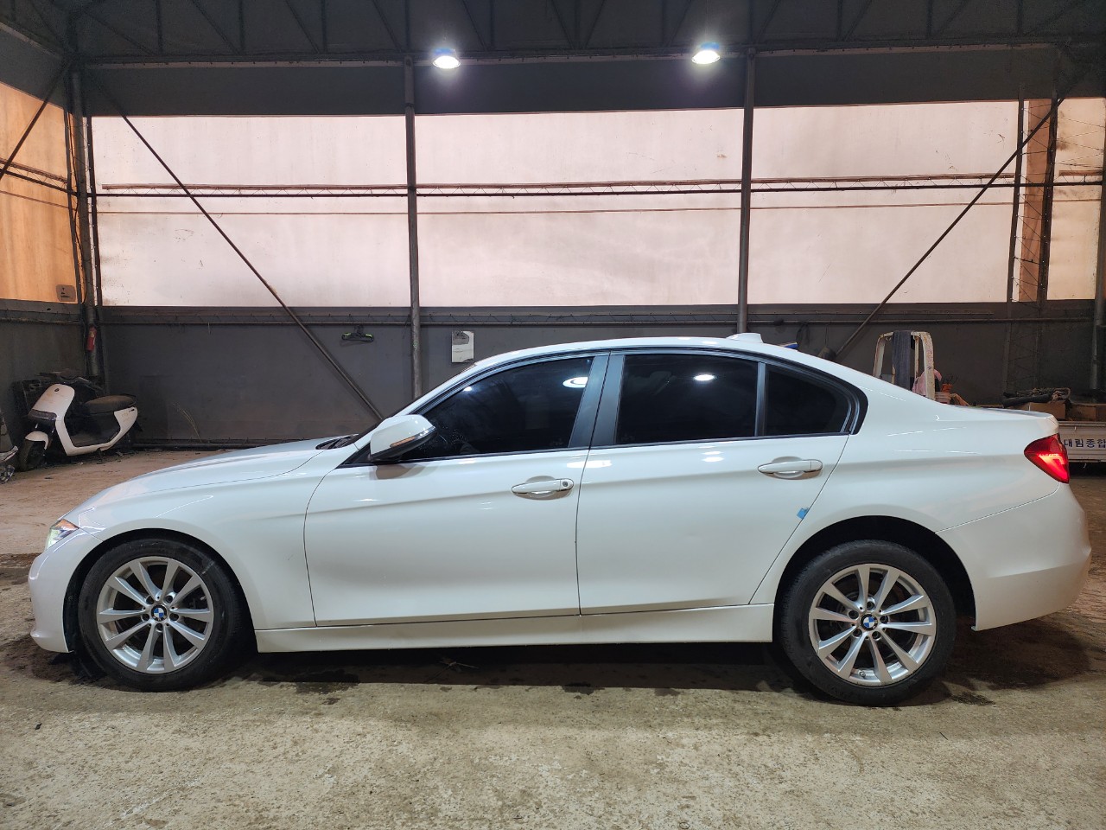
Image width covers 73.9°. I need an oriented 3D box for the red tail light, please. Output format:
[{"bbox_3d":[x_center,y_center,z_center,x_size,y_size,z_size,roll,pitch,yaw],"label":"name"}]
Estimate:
[{"bbox_3d":[1.927,0.164,2.877,0.290,0.190,0.250,0,6,2],"label":"red tail light"}]

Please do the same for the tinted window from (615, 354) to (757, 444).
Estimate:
[{"bbox_3d":[0.544,-0.065,2.964,0.587,0.392,0.050,0,-21,2],"label":"tinted window"}]

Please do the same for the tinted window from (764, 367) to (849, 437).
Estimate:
[{"bbox_3d":[1.011,-0.058,2.955,0.344,0.297,0.050,0,-21,2],"label":"tinted window"}]

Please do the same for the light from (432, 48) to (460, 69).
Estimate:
[{"bbox_3d":[-1.126,-3.805,7.793,0.298,0.155,0.298,0,6,2],"label":"light"}]

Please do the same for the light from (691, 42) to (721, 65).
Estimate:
[{"bbox_3d":[1.630,-3.865,7.793,0.298,0.155,0.298,0,6,2],"label":"light"}]

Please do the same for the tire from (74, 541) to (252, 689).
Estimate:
[{"bbox_3d":[-1.585,0.790,3.041,0.655,0.655,0.225,0,6,2],"label":"tire"}]

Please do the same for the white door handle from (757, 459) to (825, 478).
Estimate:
[{"bbox_3d":[0.899,0.196,2.785,0.242,0.052,0.055,-7,5,3],"label":"white door handle"}]

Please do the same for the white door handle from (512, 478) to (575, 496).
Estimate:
[{"bbox_3d":[-0.038,0.274,2.828,0.238,0.052,0.055,-7,5,3],"label":"white door handle"}]

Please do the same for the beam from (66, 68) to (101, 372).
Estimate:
[{"bbox_3d":[-6.020,-1.965,9.510,0.115,4.880,0.115,0,6,2],"label":"beam"}]

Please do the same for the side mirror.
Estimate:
[{"bbox_3d":[-0.580,0.092,2.841,0.244,0.179,0.150,1,6,9],"label":"side mirror"}]

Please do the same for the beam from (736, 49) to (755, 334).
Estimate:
[{"bbox_3d":[2.399,-1.979,9.148,0.115,4.920,0.115,0,6,2],"label":"beam"}]

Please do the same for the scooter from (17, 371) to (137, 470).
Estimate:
[{"bbox_3d":[-5.642,0.024,8.797,0.680,1.060,1.640,1,6,8],"label":"scooter"}]

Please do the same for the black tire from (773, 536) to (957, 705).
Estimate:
[{"bbox_3d":[1.221,0.794,2.901,0.655,0.655,0.225,0,6,2],"label":"black tire"}]

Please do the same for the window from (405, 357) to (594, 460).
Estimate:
[{"bbox_3d":[-0.218,-0.029,2.982,0.769,0.448,0.050,0,-21,2],"label":"window"}]

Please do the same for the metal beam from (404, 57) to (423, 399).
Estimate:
[{"bbox_3d":[-1.754,-1.962,9.304,0.115,4.916,0.115,0,6,2],"label":"metal beam"}]

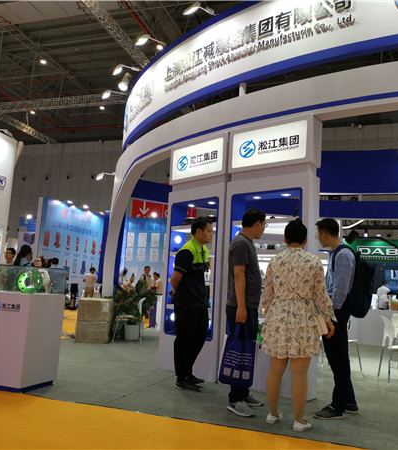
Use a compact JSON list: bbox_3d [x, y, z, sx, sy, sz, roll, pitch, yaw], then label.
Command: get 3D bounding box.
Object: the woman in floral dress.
[{"bbox_3d":[0.773,0.731,3.717,0.540,1.600,0.340,-1,-10,28],"label":"woman in floral dress"}]

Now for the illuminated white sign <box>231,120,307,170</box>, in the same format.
[{"bbox_3d":[0.776,-0.854,5.114,0.930,0.410,0.080,-4,-11,39],"label":"illuminated white sign"}]

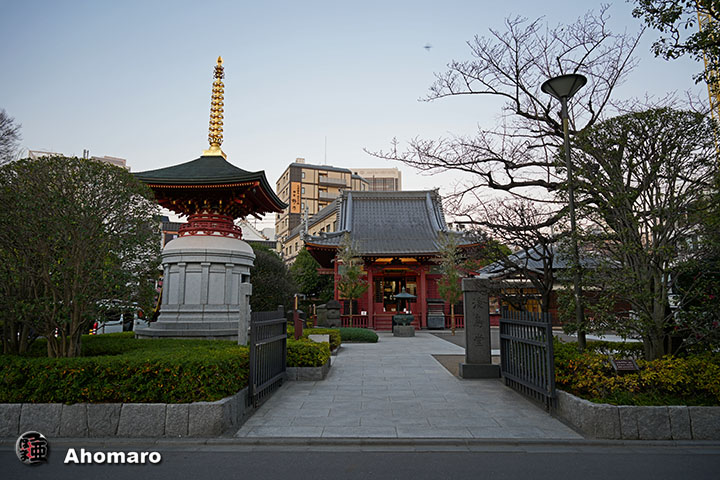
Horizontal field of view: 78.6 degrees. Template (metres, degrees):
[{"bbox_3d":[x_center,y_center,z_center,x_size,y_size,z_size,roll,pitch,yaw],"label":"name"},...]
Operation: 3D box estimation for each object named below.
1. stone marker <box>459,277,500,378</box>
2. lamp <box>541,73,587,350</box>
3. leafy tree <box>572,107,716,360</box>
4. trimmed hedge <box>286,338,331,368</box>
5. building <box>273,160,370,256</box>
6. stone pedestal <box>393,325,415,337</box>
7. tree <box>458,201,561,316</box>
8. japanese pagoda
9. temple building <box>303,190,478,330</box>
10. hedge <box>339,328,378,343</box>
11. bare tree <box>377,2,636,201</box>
[{"bbox_3d":[2.421,1.769,8.990,0.770,2.000,0.400,0,-8,0],"label":"stone marker"},{"bbox_3d":[3.767,-0.379,7.841,0.840,5.630,0.840,0,-8,0],"label":"lamp"},{"bbox_3d":[4.525,0.003,6.977,2.500,4.530,2.500,0,-8,0],"label":"leafy tree"},{"bbox_3d":[-1.061,2.269,8.863,1.000,0.540,1.000,0,-8,0],"label":"trimmed hedge"},{"bbox_3d":[-9.503,0.636,95.922,16.000,29.430,15.000,4,-9,-25],"label":"building"},{"bbox_3d":[1.979,4.196,20.206,1.020,0.460,1.020,0,-8,0],"label":"stone pedestal"},{"bbox_3d":[3.146,0.850,9.176,2.300,3.580,2.000,0,-8,0],"label":"tree"},{"bbox_3d":[-5.640,-1.906,16.853,5.000,11.180,5.000,0,-8,0],"label":"japanese pagoda"},{"bbox_3d":[2.045,1.010,29.367,10.900,9.430,10.800,0,-8,0],"label":"temple building"},{"bbox_3d":[-0.119,3.729,17.241,1.600,0.500,1.300,0,-8,0],"label":"hedge"},{"bbox_3d":[4.109,-1.698,11.573,7.500,9.430,6.000,0,-8,0],"label":"bare tree"}]

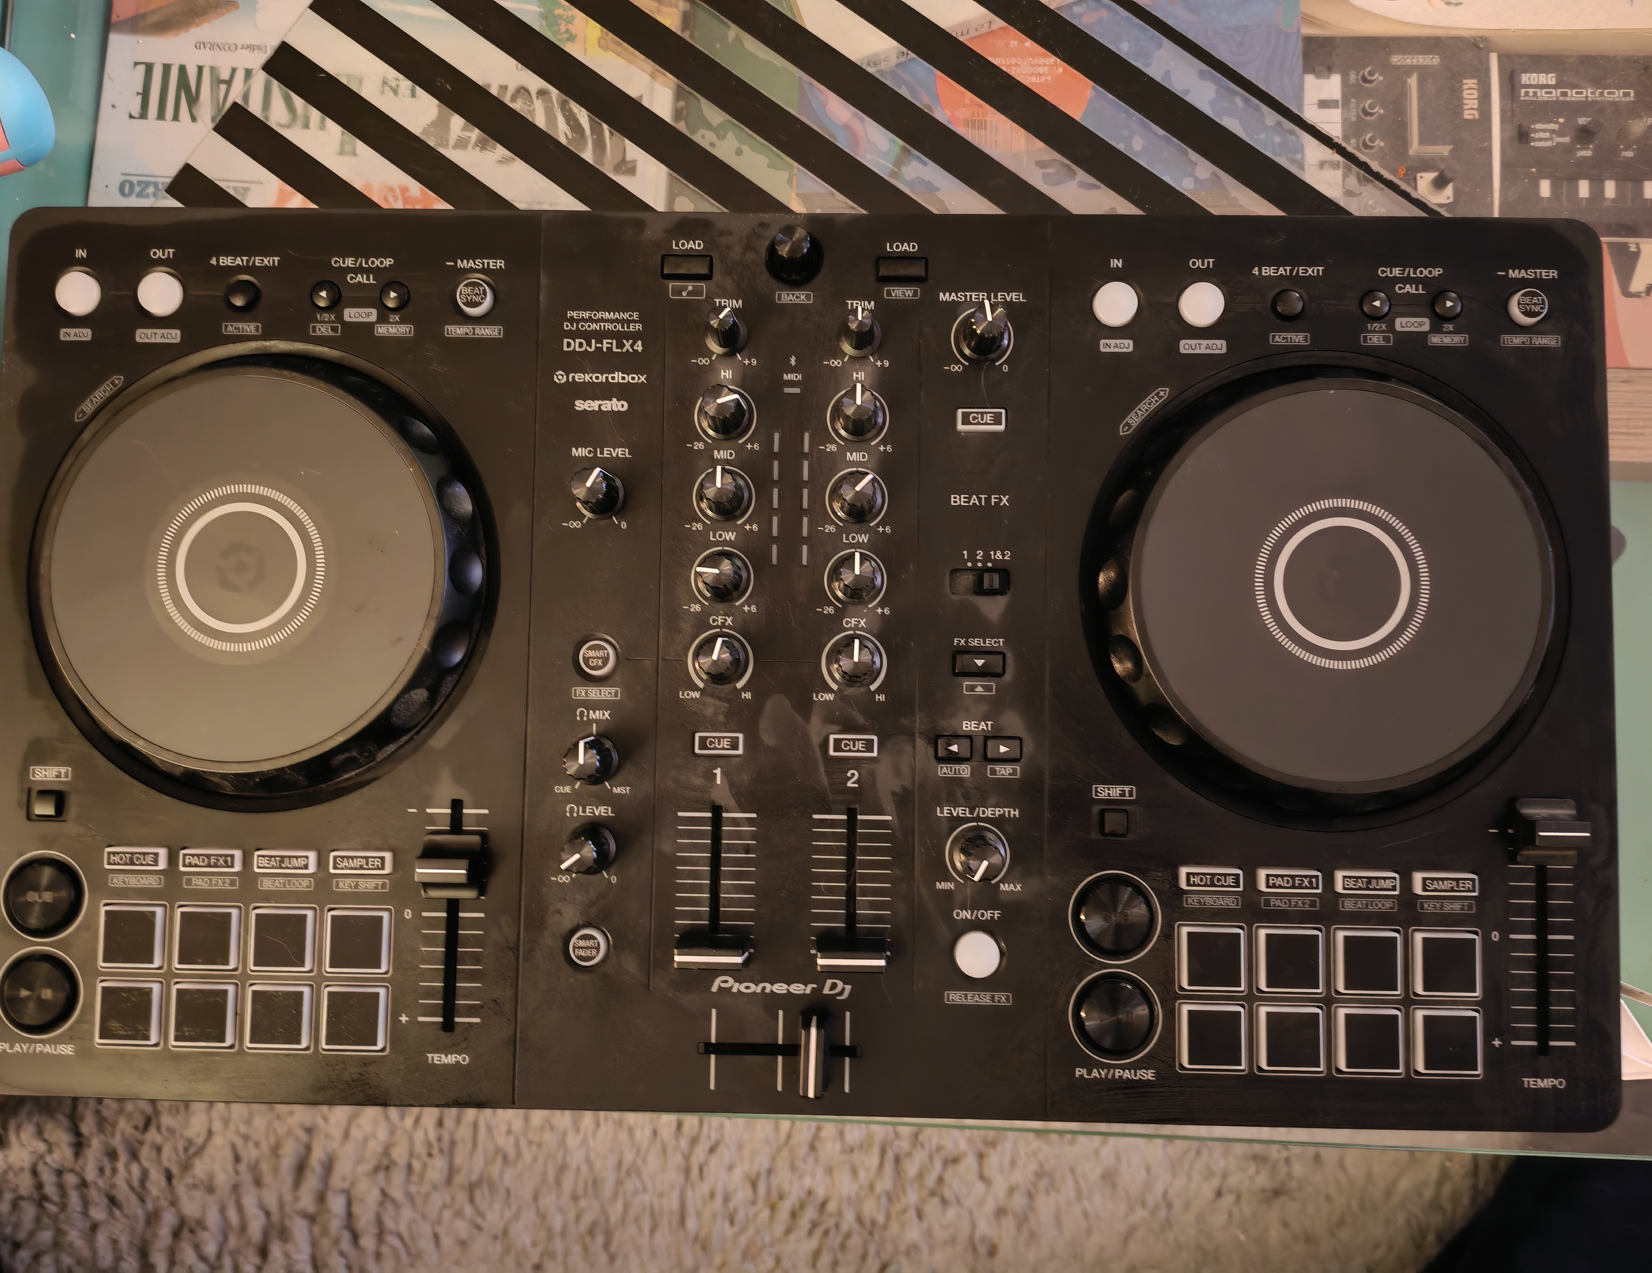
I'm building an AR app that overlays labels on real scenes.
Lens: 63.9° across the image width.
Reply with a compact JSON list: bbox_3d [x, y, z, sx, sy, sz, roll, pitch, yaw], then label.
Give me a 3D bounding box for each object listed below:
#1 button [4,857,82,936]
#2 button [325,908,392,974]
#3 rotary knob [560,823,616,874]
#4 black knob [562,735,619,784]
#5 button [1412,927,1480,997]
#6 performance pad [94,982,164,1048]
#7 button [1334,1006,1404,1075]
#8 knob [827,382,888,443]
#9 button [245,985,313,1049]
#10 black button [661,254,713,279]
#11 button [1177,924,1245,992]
[{"bbox_3d":[-0.231,0.077,0.390,0.023,0.004,0.023,1,86,1],"label":"button"},{"bbox_3d":[-0.137,0.089,0.387,0.019,0.003,0.019,1,86,1],"label":"button"},{"bbox_3d":[-0.070,0.062,0.382,0.016,0.016,0.016,0,86,1],"label":"rotary knob"},{"bbox_3d":[-0.069,0.036,0.382,0.015,0.017,0.015,1,86,1],"label":"black knob"},{"bbox_3d":[0.179,0.094,0.381,0.018,0.003,0.018,1,86,1],"label":"button"},{"bbox_3d":[-0.204,0.111,0.387,0.019,0.003,0.019,1,86,1],"label":"performance pad"},{"bbox_3d":[0.156,0.116,0.380,0.018,0.003,0.018,1,86,1],"label":"button"},{"bbox_3d":[0.010,-0.066,0.387,0.015,0.018,0.015,0,86,1],"label":"knob"},{"bbox_3d":[-0.160,0.112,0.386,0.019,0.003,0.019,1,86,1],"label":"button"},{"bbox_3d":[-0.042,-0.111,0.399,0.015,0.003,0.007,1,86,1],"label":"black button"},{"bbox_3d":[0.112,0.093,0.382,0.018,0.003,0.018,1,86,1],"label":"button"}]

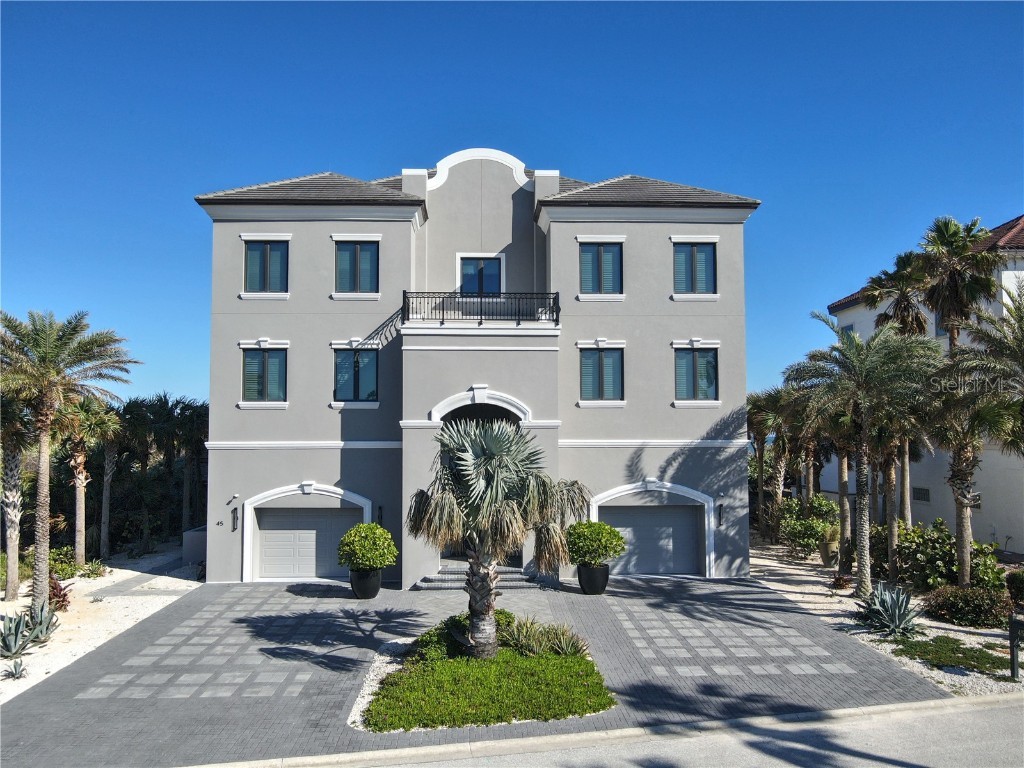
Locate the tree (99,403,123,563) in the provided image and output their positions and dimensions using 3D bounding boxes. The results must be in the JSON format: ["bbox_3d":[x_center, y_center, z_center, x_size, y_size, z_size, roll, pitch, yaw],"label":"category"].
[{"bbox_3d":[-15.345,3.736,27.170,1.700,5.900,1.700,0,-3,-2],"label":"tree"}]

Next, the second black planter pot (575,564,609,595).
[{"bbox_3d":[2.474,5.864,21.476,0.950,0.890,0.950,0,-3,0],"label":"second black planter pot"}]

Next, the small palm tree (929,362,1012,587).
[{"bbox_3d":[14.132,2.745,22.216,2.600,6.950,2.600,0,-3,-3],"label":"small palm tree"}]

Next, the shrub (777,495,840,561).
[{"bbox_3d":[11.039,5.418,27.157,2.100,2.150,2.000,0,-3,-3],"label":"shrub"}]

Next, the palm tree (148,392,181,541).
[{"bbox_3d":[-15.220,3.666,31.187,1.700,6.500,1.700,0,-3,-2],"label":"palm tree"}]

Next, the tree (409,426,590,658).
[{"bbox_3d":[-0.339,3.378,15.823,3.800,5.100,3.700,0,-3,-3],"label":"tree"}]

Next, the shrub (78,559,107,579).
[{"bbox_3d":[-14.214,6.251,24.115,0.950,0.520,0.900,0,-3,-2],"label":"shrub"}]

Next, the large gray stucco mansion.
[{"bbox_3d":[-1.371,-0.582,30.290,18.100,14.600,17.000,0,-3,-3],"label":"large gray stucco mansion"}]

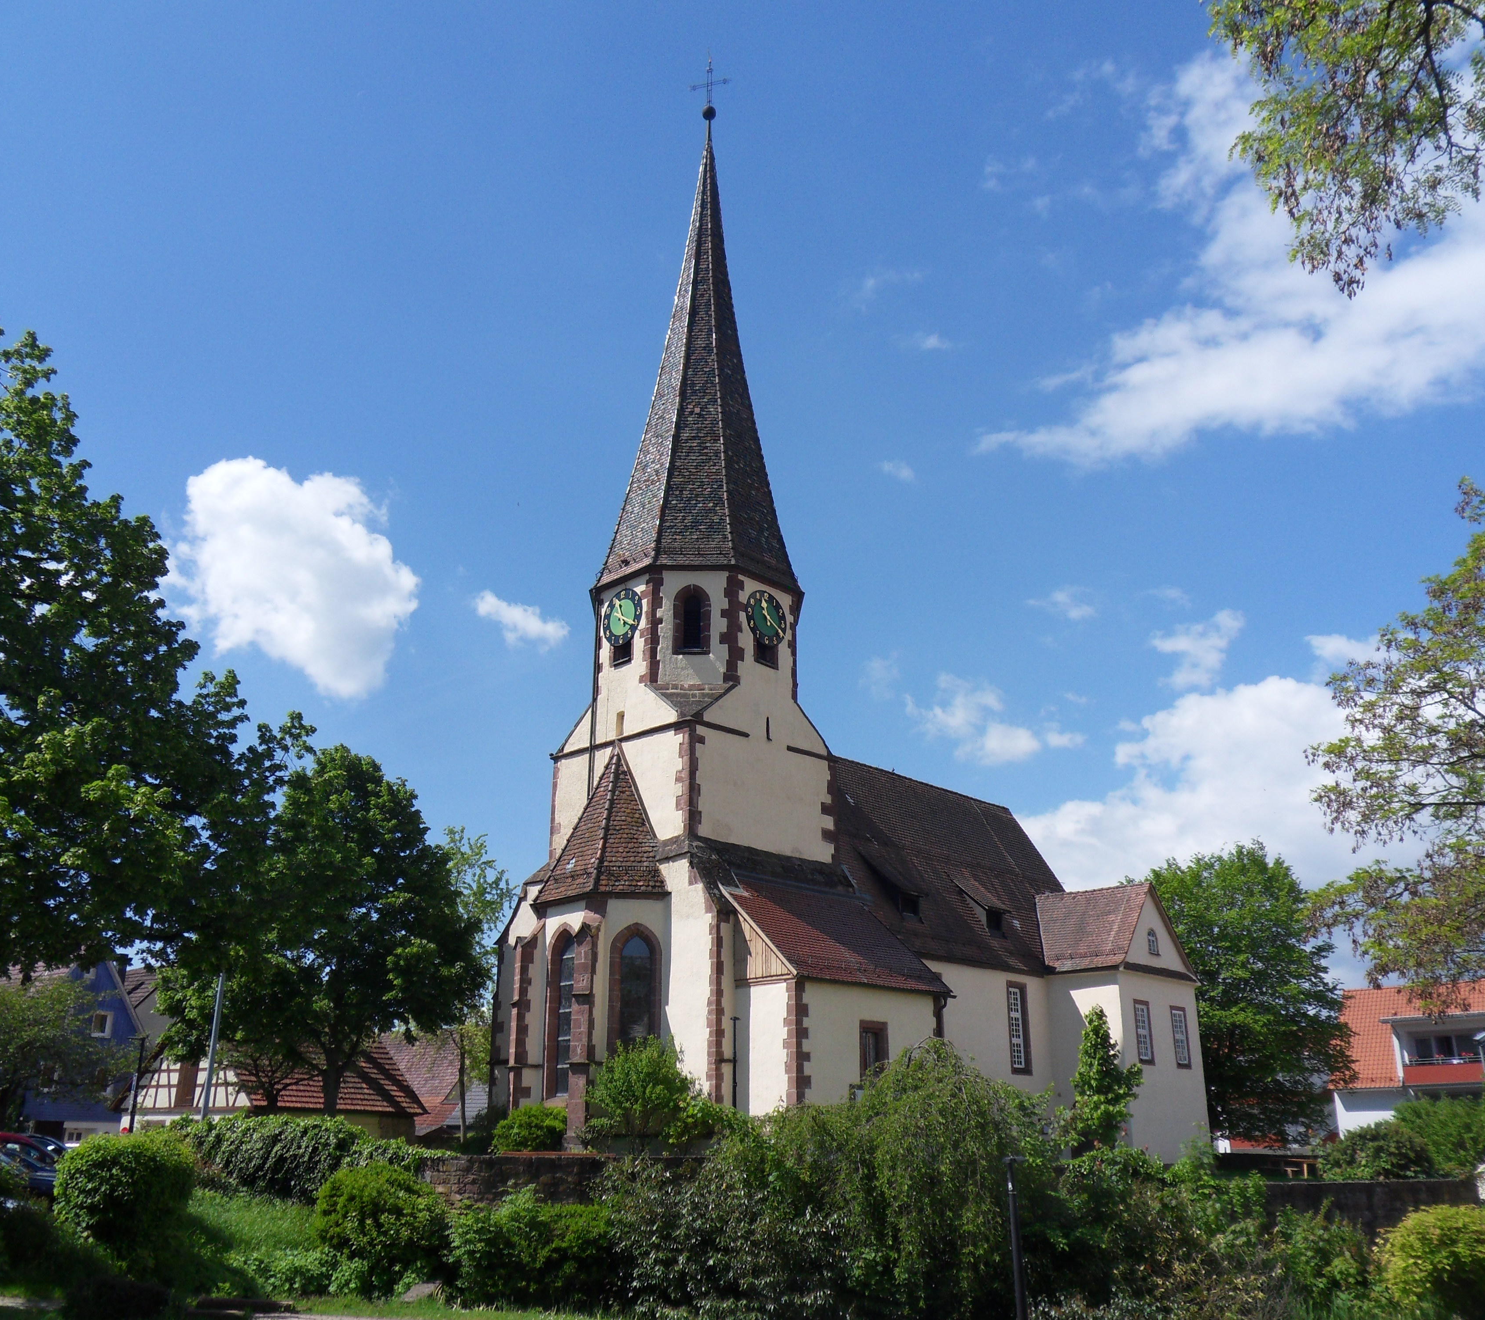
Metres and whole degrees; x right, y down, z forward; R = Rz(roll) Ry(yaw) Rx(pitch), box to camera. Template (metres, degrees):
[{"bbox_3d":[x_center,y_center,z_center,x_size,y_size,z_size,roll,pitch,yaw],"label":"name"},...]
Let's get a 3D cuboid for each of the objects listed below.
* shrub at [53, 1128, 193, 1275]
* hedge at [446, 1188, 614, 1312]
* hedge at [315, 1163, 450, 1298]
[{"bbox_3d":[-9.848,8.637,21.879,2.200,2.180,2.200,8,-21,-21],"label":"shrub"},{"bbox_3d":[-3.517,9.871,23.032,2.800,1.870,2.000,3,-20,-8],"label":"hedge"},{"bbox_3d":[-6.056,9.607,23.126,2.250,2.100,2.100,5,-20,-13],"label":"hedge"}]

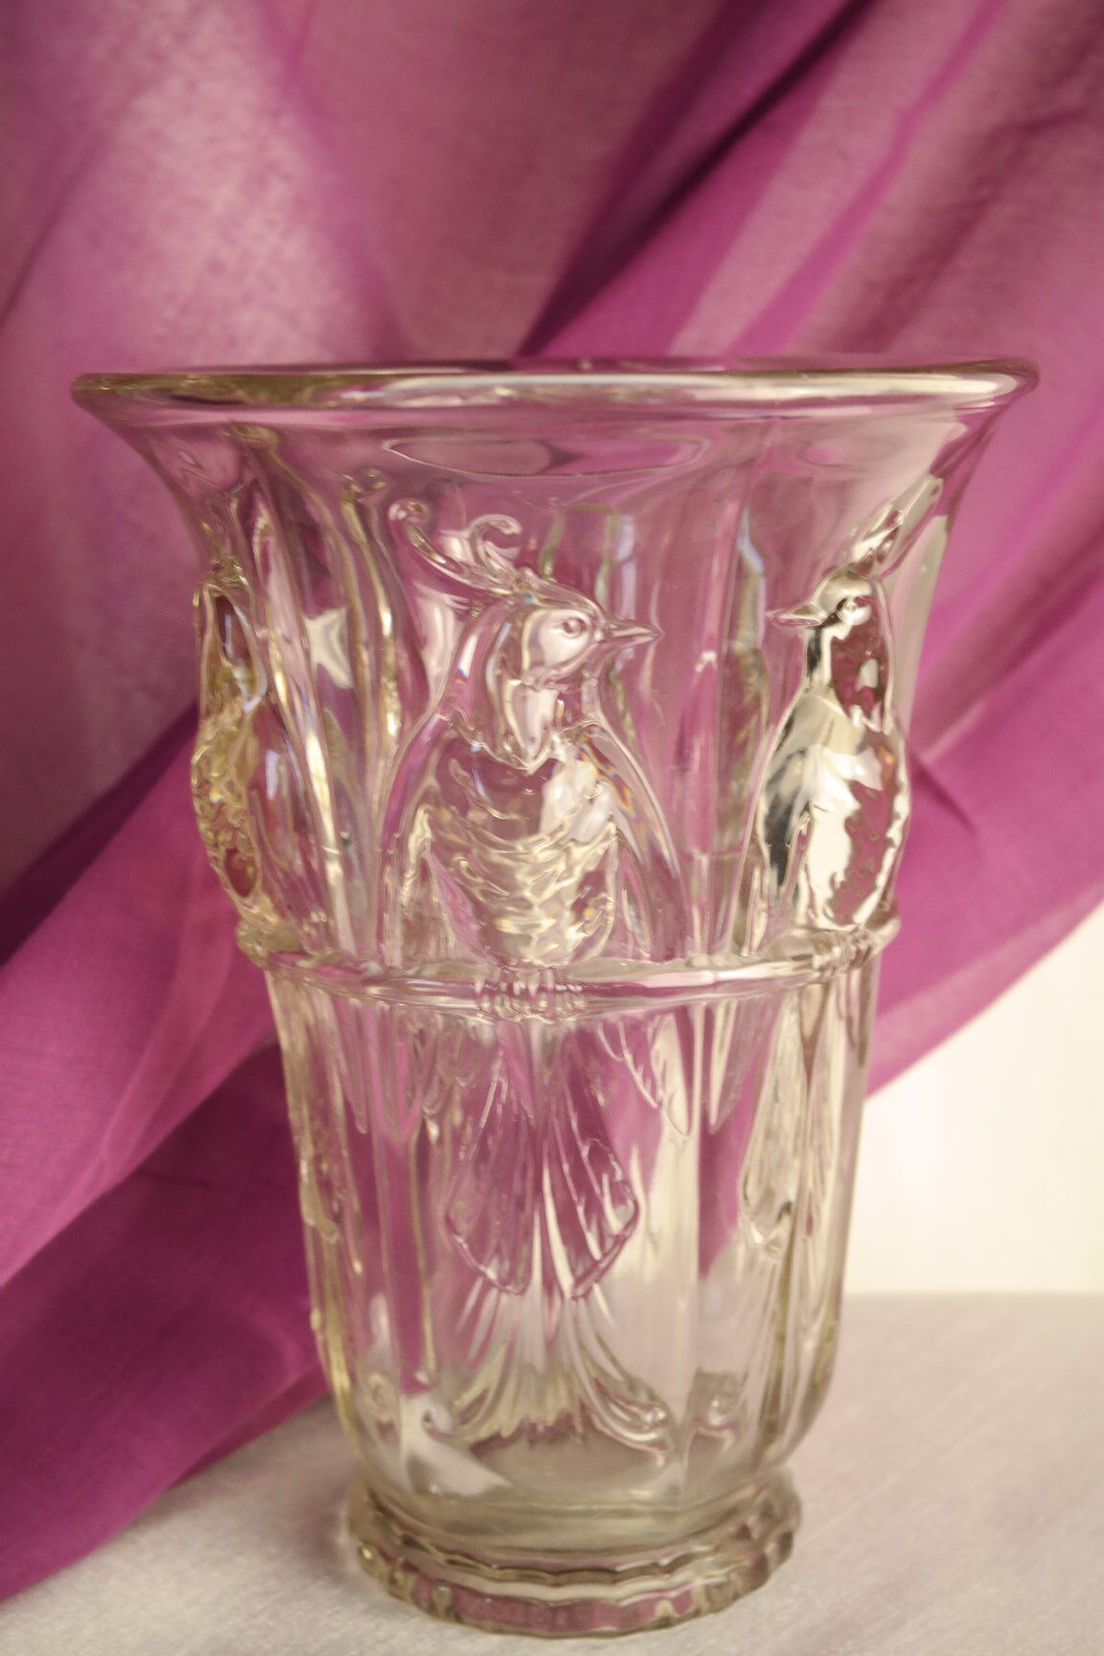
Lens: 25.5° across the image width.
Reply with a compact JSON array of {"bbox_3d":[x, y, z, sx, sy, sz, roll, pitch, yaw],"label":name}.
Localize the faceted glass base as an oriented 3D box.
[{"bbox_3d":[0.005,0.138,0.504,0.093,0.016,0.093,-1,10,0],"label":"faceted glass base"}]

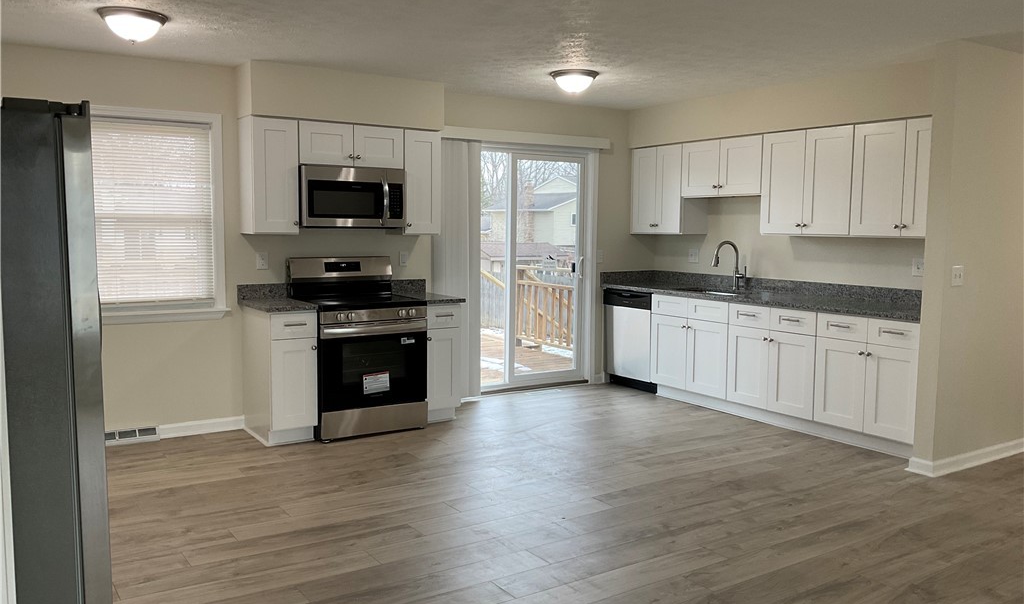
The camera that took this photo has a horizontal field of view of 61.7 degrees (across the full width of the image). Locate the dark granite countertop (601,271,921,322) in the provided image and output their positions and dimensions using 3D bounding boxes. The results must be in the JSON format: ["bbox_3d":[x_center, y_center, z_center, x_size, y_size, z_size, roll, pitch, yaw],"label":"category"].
[{"bbox_3d":[1.896,-0.073,6.538,0.629,0.141,3.053,-3,6,-33],"label":"dark granite countertop"}]

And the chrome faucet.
[{"bbox_3d":[1.766,-0.284,6.924,0.291,0.414,0.126,-3,6,-33],"label":"chrome faucet"}]

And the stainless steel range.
[{"bbox_3d":[-1.079,0.292,5.999,0.764,1.183,0.724,-3,6,-33],"label":"stainless steel range"}]

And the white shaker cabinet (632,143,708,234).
[{"bbox_3d":[1.383,-0.978,7.526,0.321,0.757,0.617,-3,6,-34],"label":"white shaker cabinet"}]

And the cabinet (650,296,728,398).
[{"bbox_3d":[1.643,0.351,6.973,0.612,0.785,0.845,-3,6,-33],"label":"cabinet"}]

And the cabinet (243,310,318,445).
[{"bbox_3d":[-1.564,0.470,5.767,0.309,0.861,0.626,-3,6,-33],"label":"cabinet"}]

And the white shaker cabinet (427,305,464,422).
[{"bbox_3d":[-0.668,0.422,6.350,0.303,0.868,0.627,-3,6,-34],"label":"white shaker cabinet"}]

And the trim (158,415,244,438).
[{"bbox_3d":[-2.098,0.852,5.818,0.558,0.082,0.016,-3,6,-33],"label":"trim"}]

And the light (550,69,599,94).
[{"bbox_3d":[0.427,-1.494,5.841,0.334,0.135,0.334,0,5,0],"label":"light"}]

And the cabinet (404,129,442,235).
[{"bbox_3d":[-0.739,-0.886,6.364,0.300,0.757,0.321,-3,6,-34],"label":"cabinet"}]

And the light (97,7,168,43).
[{"bbox_3d":[-1.895,-1.366,4.297,0.329,0.141,0.329,-3,6,-33],"label":"light"}]

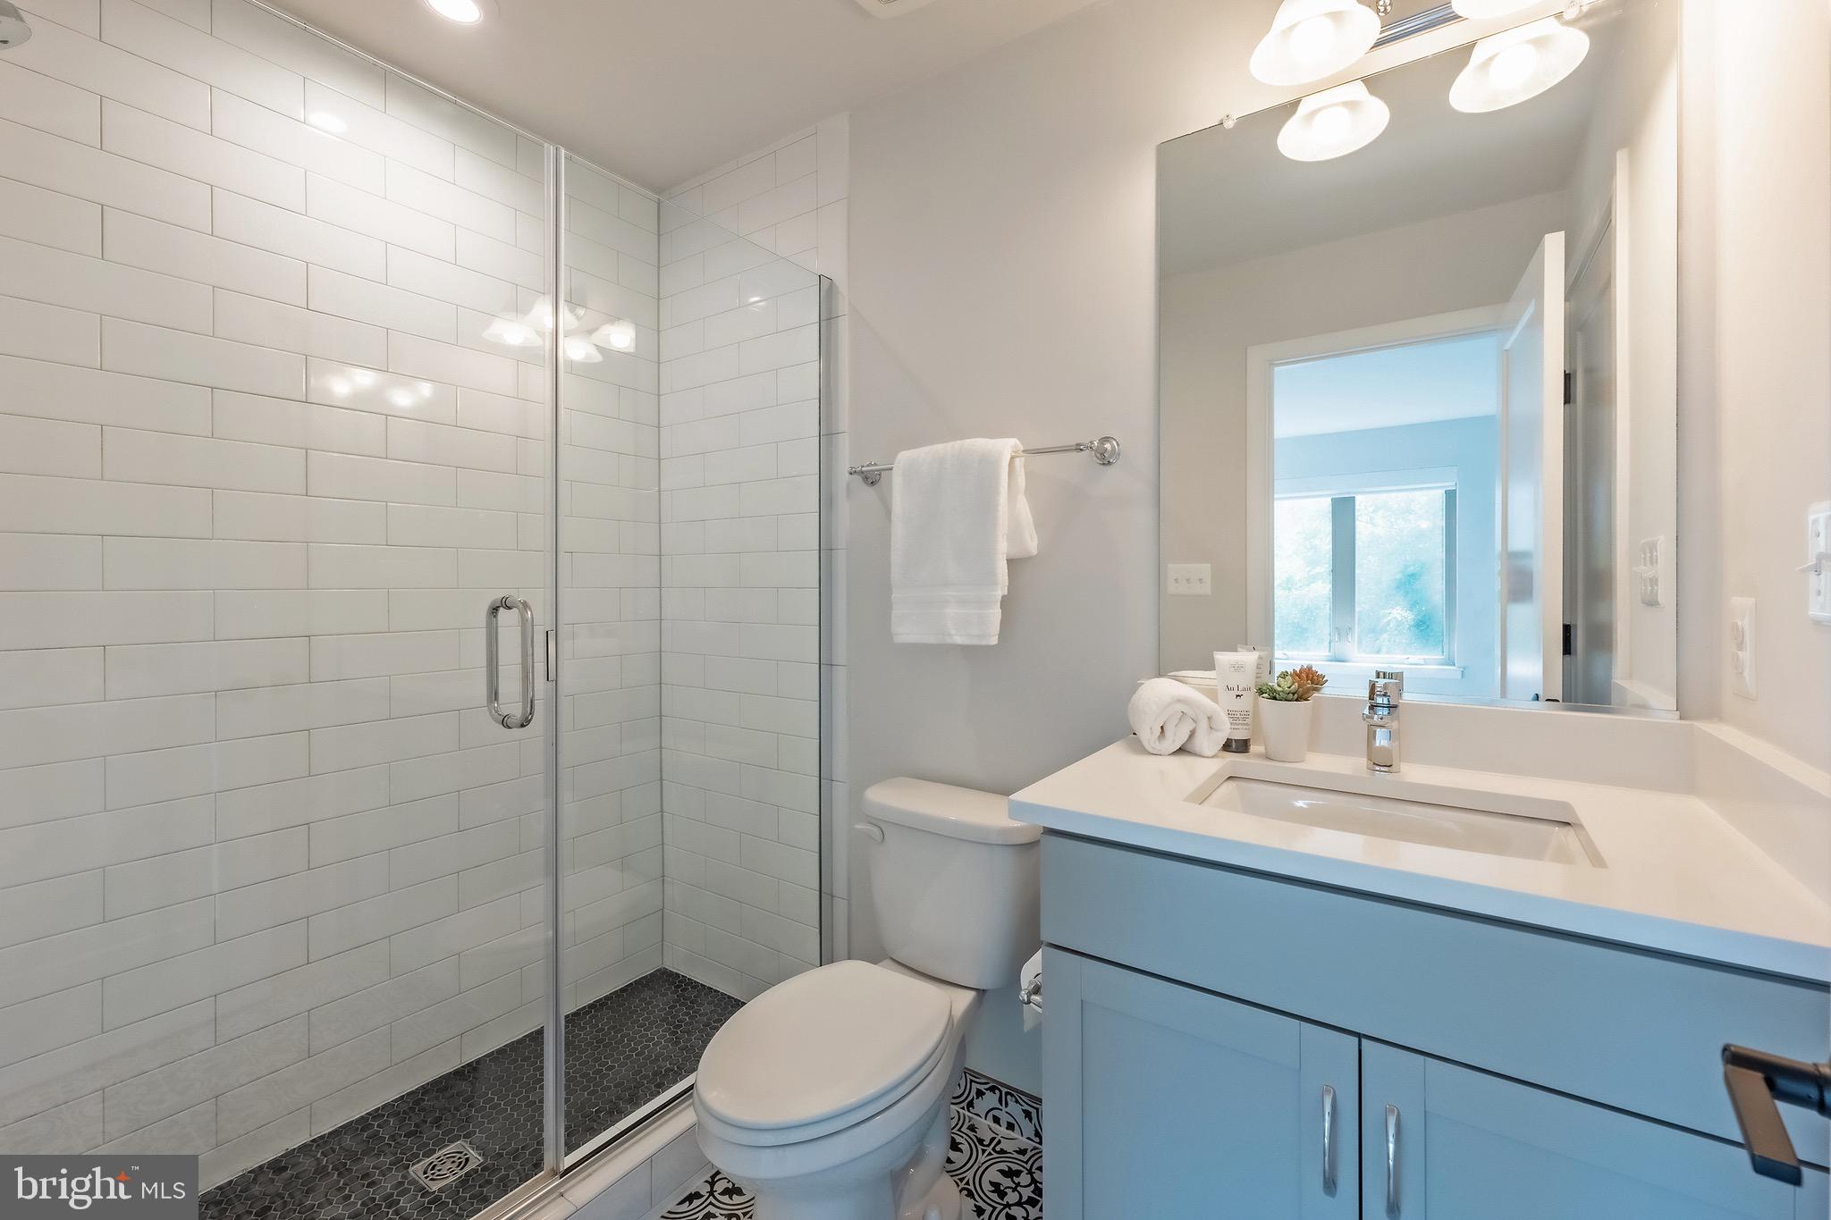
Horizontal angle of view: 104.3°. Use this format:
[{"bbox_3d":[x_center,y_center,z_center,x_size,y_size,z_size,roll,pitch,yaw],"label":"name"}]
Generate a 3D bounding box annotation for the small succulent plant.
[{"bbox_3d":[0.635,0.124,1.200,0.115,0.068,0.095,1,1,35],"label":"small succulent plant"}]

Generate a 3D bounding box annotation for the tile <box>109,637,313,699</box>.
[{"bbox_3d":[-1.443,0.116,1.465,0.010,0.102,0.301,1,1,35],"label":"tile"}]

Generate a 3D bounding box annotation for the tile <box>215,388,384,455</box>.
[{"bbox_3d":[-1.355,-0.408,1.585,0.010,0.102,0.301,1,1,35],"label":"tile"}]

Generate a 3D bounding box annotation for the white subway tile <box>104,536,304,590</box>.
[{"bbox_3d":[-1.436,-0.091,1.456,0.009,0.102,0.300,1,1,37],"label":"white subway tile"}]

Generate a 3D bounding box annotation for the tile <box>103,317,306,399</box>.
[{"bbox_3d":[-1.436,-0.508,1.456,0.009,0.102,0.300,1,1,37],"label":"tile"}]

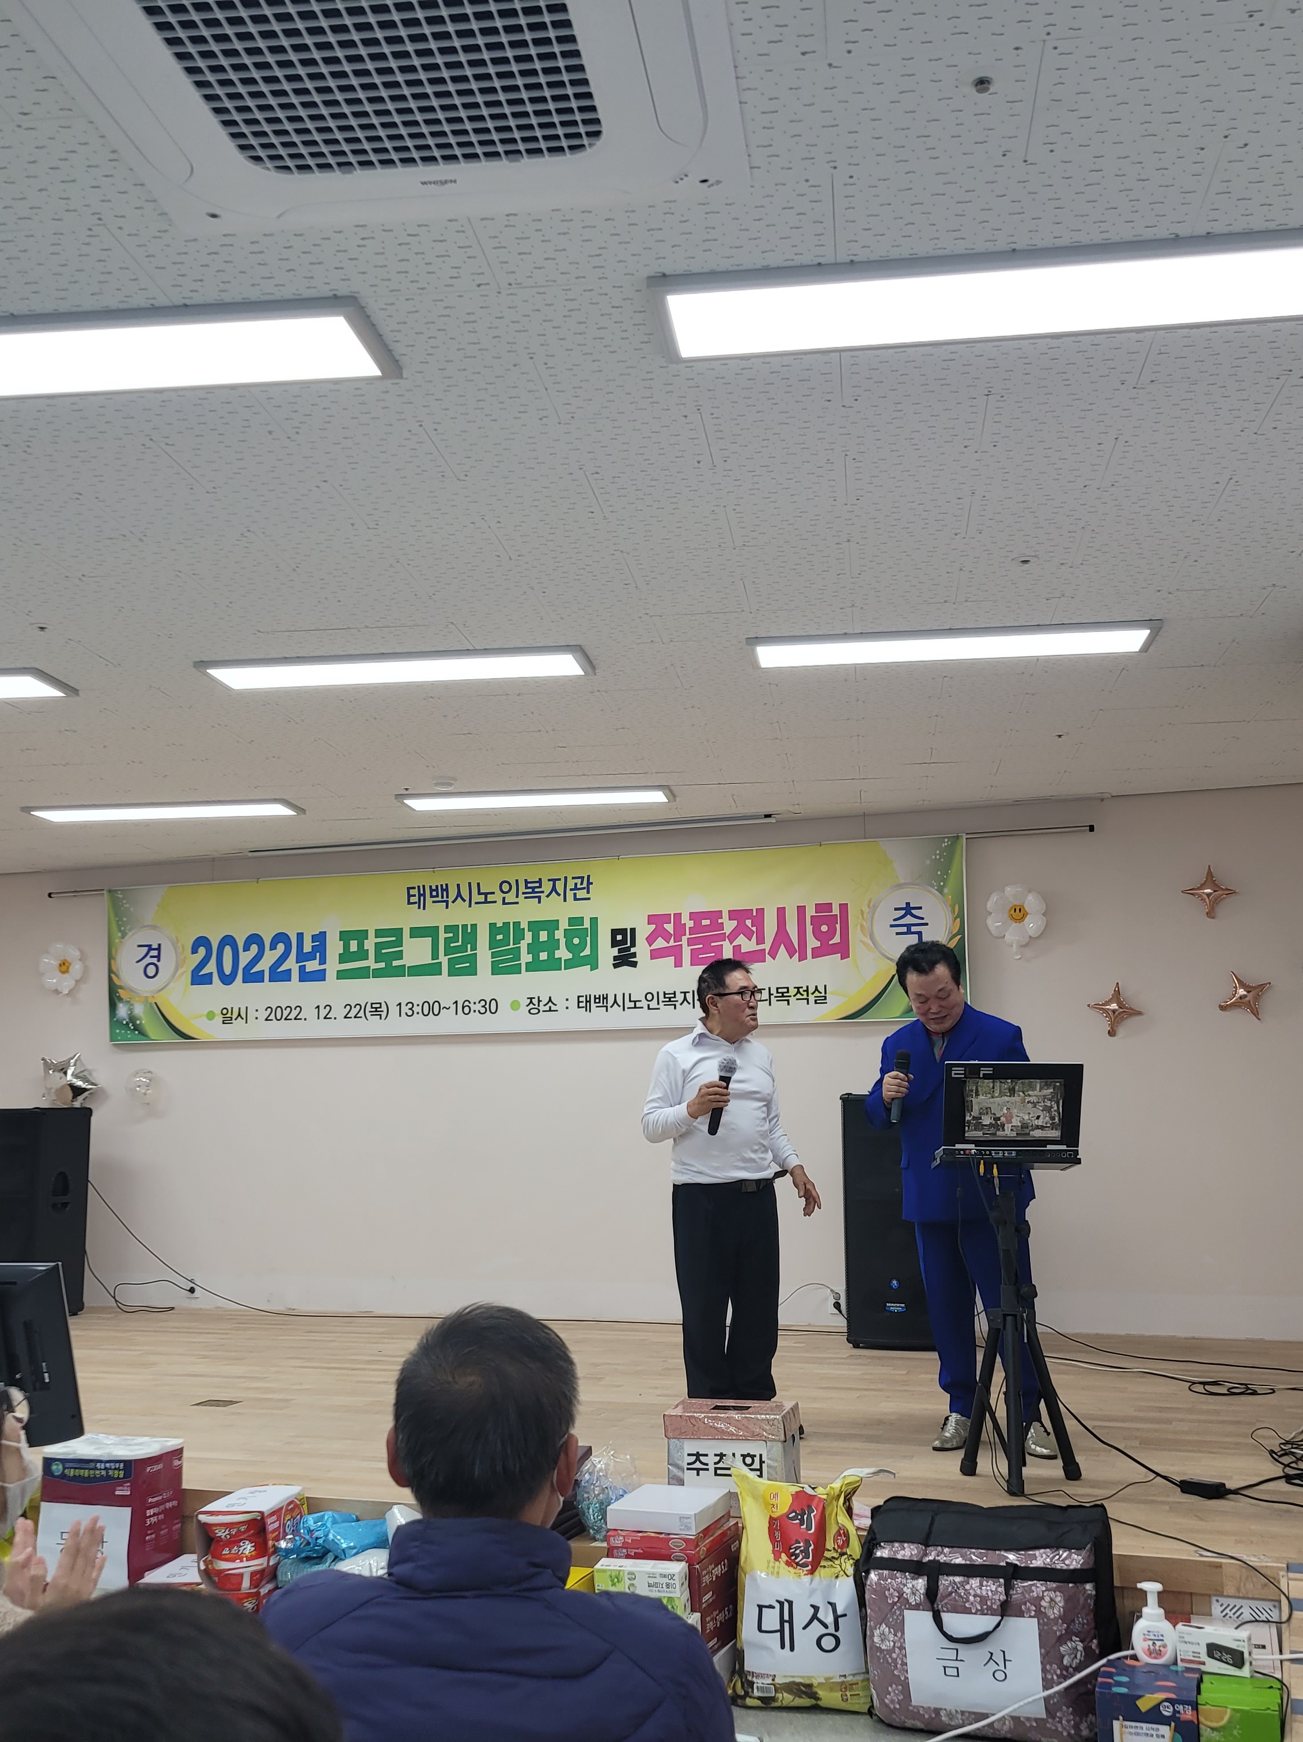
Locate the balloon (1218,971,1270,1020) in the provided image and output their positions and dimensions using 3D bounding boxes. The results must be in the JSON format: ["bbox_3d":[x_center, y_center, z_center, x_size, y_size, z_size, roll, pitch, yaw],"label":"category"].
[{"bbox_3d":[2.737,0.582,8.048,0.248,0.243,0.086,-3,-8,20],"label":"balloon"}]

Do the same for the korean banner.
[{"bbox_3d":[-0.799,0.416,9.326,4.980,0.900,0.030,-3,-8,19],"label":"korean banner"}]

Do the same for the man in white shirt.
[{"bbox_3d":[0.276,1.083,5.931,0.560,1.595,0.420,3,-9,-25],"label":"man in white shirt"}]

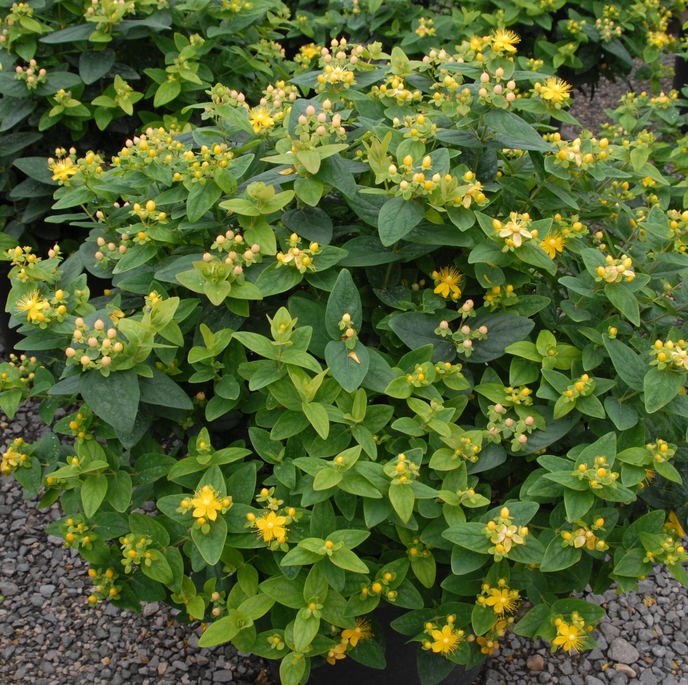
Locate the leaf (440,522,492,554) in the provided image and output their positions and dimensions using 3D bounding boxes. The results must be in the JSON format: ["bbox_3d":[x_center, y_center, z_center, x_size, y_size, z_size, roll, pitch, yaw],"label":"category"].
[{"bbox_3d":[0.108,0.170,1.040,0.050,0.010,0.027,10,58,-23],"label":"leaf"}]

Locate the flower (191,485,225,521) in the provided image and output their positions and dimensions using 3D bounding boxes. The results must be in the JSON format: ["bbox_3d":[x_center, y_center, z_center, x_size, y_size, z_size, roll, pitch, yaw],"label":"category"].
[{"bbox_3d":[-0.137,0.161,1.200,0.033,0.018,0.034,0,77,-7],"label":"flower"}]

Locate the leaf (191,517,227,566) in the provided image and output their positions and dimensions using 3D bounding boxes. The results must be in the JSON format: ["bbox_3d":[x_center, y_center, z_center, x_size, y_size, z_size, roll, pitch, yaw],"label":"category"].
[{"bbox_3d":[-0.135,0.198,1.190,0.037,0.011,0.055,-5,51,-7],"label":"leaf"}]

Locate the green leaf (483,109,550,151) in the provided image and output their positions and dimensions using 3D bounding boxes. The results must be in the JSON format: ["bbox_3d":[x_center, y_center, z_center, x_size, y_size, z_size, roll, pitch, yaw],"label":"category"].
[{"bbox_3d":[0.169,-0.205,1.160,0.072,0.013,0.034,33,79,16],"label":"green leaf"}]

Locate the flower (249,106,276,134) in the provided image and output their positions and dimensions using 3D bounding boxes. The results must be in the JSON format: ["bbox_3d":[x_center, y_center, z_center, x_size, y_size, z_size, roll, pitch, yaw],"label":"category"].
[{"bbox_3d":[-0.097,-0.264,1.420,0.032,0.020,0.032,0,72,-4],"label":"flower"}]

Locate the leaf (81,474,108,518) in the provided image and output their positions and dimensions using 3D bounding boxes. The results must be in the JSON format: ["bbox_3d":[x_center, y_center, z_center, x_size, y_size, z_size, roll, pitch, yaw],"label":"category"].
[{"bbox_3d":[-0.263,0.162,1.260,0.029,0.010,0.048,3,60,-2],"label":"leaf"}]

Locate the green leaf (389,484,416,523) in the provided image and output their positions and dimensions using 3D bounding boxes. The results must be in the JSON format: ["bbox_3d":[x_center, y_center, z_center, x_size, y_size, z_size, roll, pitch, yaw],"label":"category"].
[{"bbox_3d":[0.058,0.161,1.200,0.026,0.011,0.044,-6,71,1],"label":"green leaf"}]

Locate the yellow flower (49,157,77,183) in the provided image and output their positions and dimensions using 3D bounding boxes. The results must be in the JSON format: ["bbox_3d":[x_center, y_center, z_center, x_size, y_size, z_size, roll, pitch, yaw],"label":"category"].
[{"bbox_3d":[-0.330,-0.203,1.400,0.030,0.019,0.030,-15,33,3],"label":"yellow flower"}]

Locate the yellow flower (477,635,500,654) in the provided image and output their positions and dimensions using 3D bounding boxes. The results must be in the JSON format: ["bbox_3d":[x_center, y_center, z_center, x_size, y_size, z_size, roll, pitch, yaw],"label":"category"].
[{"bbox_3d":[0.152,0.318,1.260,0.026,0.014,0.026,-6,67,-9],"label":"yellow flower"}]

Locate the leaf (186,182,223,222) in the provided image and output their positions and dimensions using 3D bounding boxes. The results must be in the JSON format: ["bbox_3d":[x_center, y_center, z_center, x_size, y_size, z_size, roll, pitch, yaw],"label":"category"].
[{"bbox_3d":[-0.131,-0.129,1.100,0.029,0.010,0.047,15,54,0],"label":"leaf"}]

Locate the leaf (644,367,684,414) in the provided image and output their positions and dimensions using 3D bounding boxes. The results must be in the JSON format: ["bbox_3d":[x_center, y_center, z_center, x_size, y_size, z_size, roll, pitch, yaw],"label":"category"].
[{"bbox_3d":[0.339,0.052,1.270,0.040,0.050,0.013,22,-7,4],"label":"leaf"}]

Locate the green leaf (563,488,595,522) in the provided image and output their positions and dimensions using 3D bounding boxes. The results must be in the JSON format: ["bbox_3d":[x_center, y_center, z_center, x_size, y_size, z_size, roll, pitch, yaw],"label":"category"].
[{"bbox_3d":[0.233,0.163,1.200,0.031,0.010,0.044,17,51,13],"label":"green leaf"}]

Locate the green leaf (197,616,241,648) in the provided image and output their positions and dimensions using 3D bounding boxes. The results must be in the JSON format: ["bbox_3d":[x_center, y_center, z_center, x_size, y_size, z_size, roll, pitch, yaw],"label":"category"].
[{"bbox_3d":[-0.116,0.270,1.110,0.048,0.010,0.024,-28,64,-26],"label":"green leaf"}]

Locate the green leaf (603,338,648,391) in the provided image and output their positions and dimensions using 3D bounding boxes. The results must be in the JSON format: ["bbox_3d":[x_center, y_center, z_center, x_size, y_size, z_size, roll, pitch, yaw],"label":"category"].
[{"bbox_3d":[0.300,0.021,1.280,0.034,0.012,0.070,-35,81,-10],"label":"green leaf"}]

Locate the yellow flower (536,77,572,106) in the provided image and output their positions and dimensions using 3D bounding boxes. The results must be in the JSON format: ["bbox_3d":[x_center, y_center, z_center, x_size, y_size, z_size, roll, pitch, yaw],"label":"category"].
[{"bbox_3d":[0.215,-0.256,1.220,0.034,0.022,0.034,-9,51,-15],"label":"yellow flower"}]

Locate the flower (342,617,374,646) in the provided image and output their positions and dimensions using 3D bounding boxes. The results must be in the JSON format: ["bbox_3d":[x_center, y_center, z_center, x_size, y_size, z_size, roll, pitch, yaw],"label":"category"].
[{"bbox_3d":[0.013,0.304,1.260,0.032,0.020,0.032,0,62,-17],"label":"flower"}]

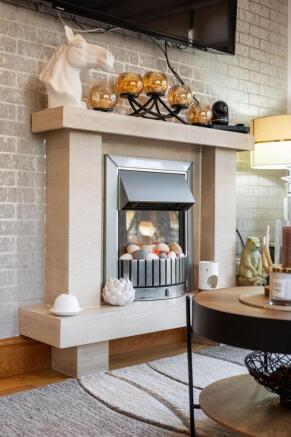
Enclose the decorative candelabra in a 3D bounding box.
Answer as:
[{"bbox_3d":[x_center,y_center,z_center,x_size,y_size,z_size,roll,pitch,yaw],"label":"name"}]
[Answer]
[{"bbox_3d":[0.044,-0.530,2.434,0.694,0.246,0.155,0,1,-41],"label":"decorative candelabra"}]

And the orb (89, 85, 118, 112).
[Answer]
[{"bbox_3d":[-0.177,-0.496,2.244,0.110,0.108,0.110,0,1,0],"label":"orb"}]

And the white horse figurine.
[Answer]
[{"bbox_3d":[-0.268,-0.579,2.138,0.275,0.344,0.135,0,1,12],"label":"white horse figurine"}]

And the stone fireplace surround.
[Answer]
[{"bbox_3d":[0.068,0.102,2.410,1.214,1.019,0.301,0,1,-41],"label":"stone fireplace surround"}]

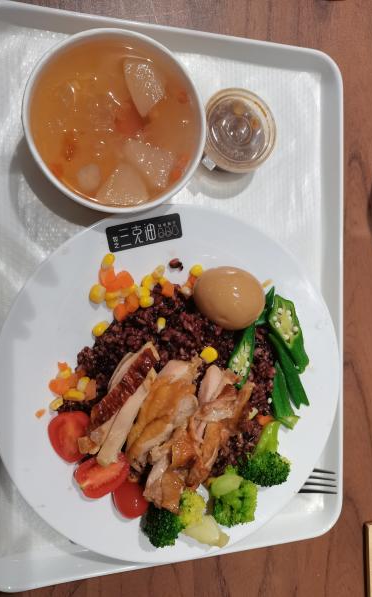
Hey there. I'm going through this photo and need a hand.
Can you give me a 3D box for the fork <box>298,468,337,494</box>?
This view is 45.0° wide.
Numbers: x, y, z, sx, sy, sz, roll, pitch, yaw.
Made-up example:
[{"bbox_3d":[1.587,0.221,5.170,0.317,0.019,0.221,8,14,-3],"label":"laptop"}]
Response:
[{"bbox_3d":[0.046,0.152,0.382,0.185,0.018,0.025,10,89,-15],"label":"fork"}]

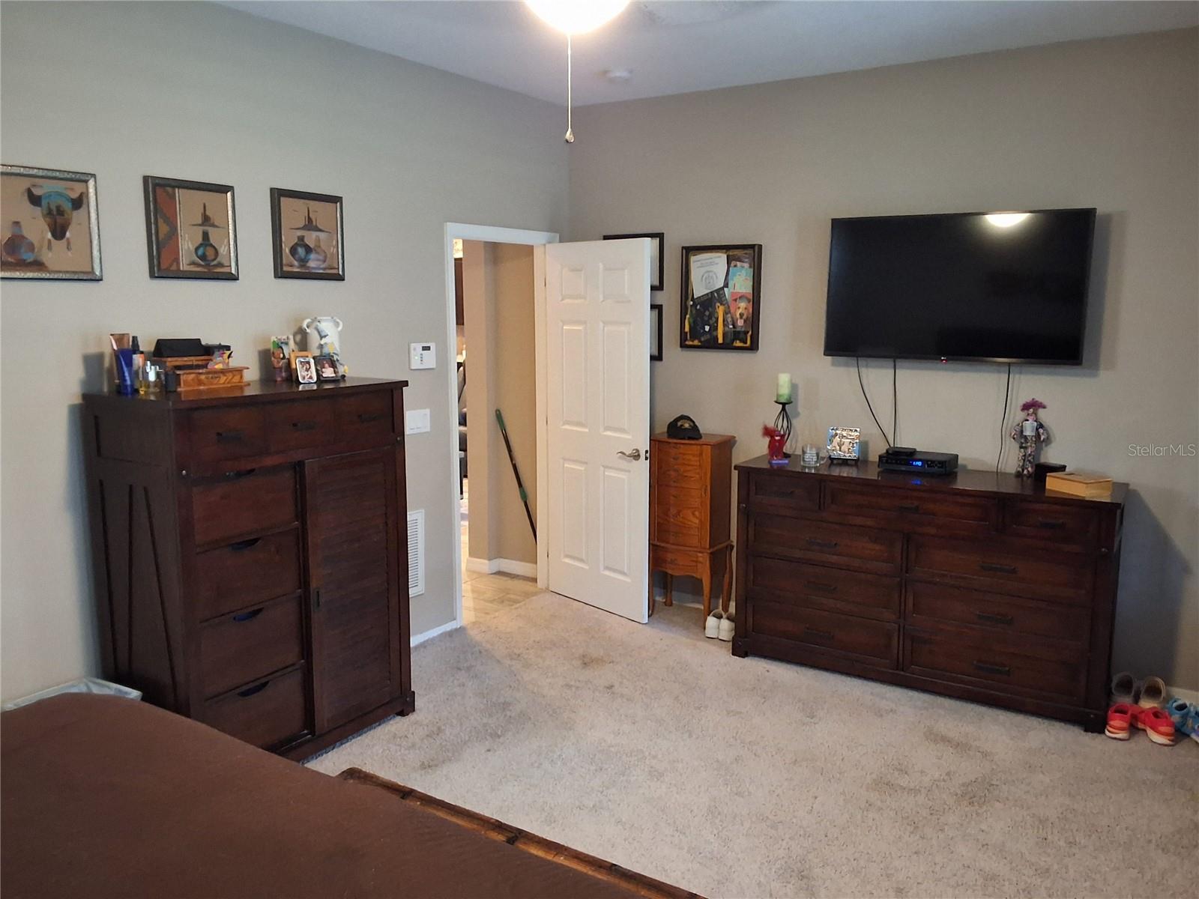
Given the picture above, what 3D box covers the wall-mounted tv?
[{"bbox_3d":[1.602,-0.734,4.410,1.135,0.650,0.080,5,10,32],"label":"wall-mounted tv"}]

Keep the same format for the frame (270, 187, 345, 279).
[{"bbox_3d":[-1.232,-0.905,4.119,0.025,0.365,0.357,6,11,32],"label":"frame"}]

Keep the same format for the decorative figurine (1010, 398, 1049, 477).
[{"bbox_3d":[1.923,-0.053,4.349,0.150,0.355,0.090,5,10,32],"label":"decorative figurine"}]

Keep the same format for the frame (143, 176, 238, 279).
[{"bbox_3d":[-1.504,-0.808,3.588,0.030,0.352,0.378,5,10,32],"label":"frame"}]

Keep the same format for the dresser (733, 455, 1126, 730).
[{"bbox_3d":[1.470,0.583,4.487,1.640,0.947,0.485,5,10,32],"label":"dresser"}]

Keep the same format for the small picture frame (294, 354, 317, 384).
[{"bbox_3d":[-1.178,-0.315,3.898,0.071,0.105,0.025,-6,-2,-32],"label":"small picture frame"}]

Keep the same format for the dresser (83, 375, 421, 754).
[{"bbox_3d":[-1.266,0.462,3.717,0.490,1.400,1.070,5,10,32],"label":"dresser"}]

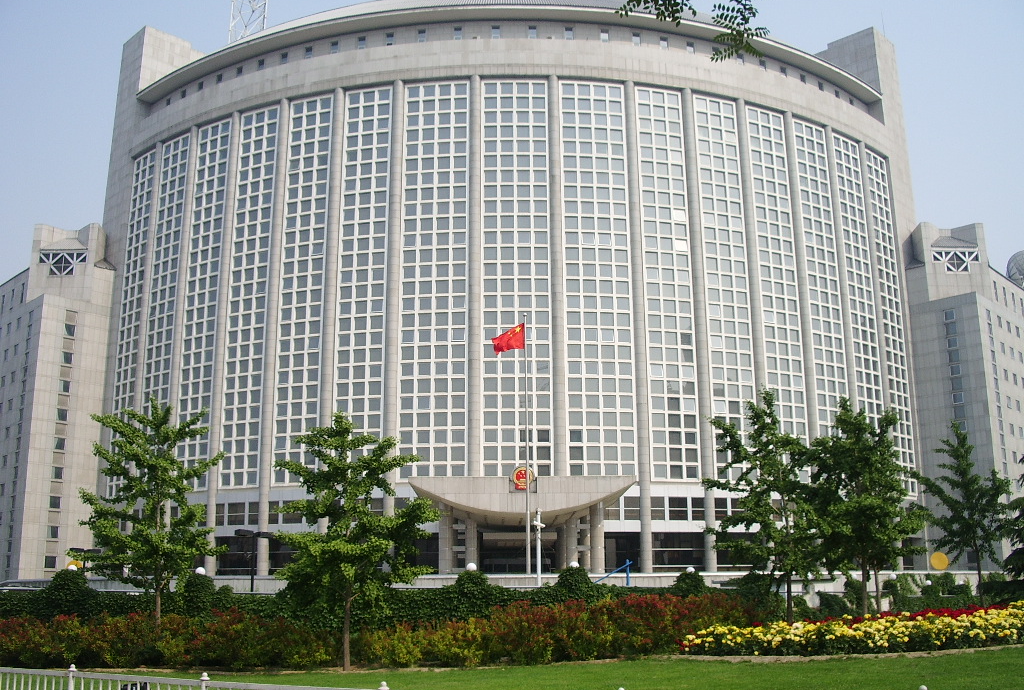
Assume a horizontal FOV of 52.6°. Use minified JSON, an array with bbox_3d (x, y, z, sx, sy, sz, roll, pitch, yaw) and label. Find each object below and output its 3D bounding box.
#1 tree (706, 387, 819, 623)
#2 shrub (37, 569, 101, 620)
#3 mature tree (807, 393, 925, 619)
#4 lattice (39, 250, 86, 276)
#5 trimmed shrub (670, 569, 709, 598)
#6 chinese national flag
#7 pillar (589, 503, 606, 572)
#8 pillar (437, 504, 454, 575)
[{"bbox_3d":[6.922,4.465,28.523,3.200,6.610,3.000,0,-14,0],"label":"tree"},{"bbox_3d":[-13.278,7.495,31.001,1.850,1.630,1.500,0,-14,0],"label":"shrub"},{"bbox_3d":[10.128,4.718,29.521,3.400,6.440,3.200,0,-14,0],"label":"mature tree"},{"bbox_3d":[-59.410,-10.823,137.001,6.300,3.690,0.600,-1,-14,2],"label":"lattice"},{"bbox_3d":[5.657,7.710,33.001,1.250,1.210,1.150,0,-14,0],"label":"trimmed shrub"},{"bbox_3d":[-0.209,-0.456,72.001,2.500,2.150,0.700,0,-14,0],"label":"chinese national flag"},{"bbox_3d":[7.184,16.276,87.006,1.200,6.040,1.200,0,-14,0],"label":"pillar"},{"bbox_3d":[-5.546,16.276,87.006,1.200,6.040,1.200,0,-14,0],"label":"pillar"}]

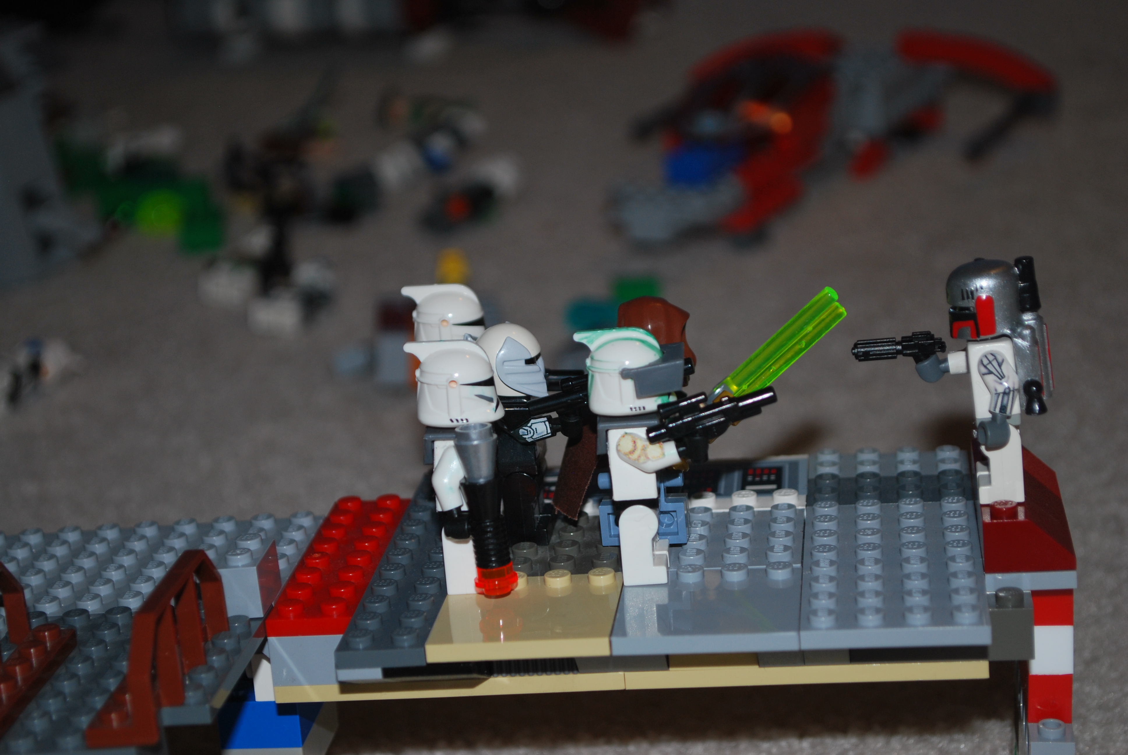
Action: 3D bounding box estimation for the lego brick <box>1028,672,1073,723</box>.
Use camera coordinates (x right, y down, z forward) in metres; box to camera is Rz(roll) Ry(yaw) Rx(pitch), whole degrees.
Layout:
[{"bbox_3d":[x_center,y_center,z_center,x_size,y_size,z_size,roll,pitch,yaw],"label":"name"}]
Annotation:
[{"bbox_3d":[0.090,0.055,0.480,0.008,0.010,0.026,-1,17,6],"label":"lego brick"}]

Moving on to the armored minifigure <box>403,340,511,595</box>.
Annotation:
[{"bbox_3d":[-0.018,0.015,0.464,0.017,0.045,0.023,-2,16,7],"label":"armored minifigure"}]

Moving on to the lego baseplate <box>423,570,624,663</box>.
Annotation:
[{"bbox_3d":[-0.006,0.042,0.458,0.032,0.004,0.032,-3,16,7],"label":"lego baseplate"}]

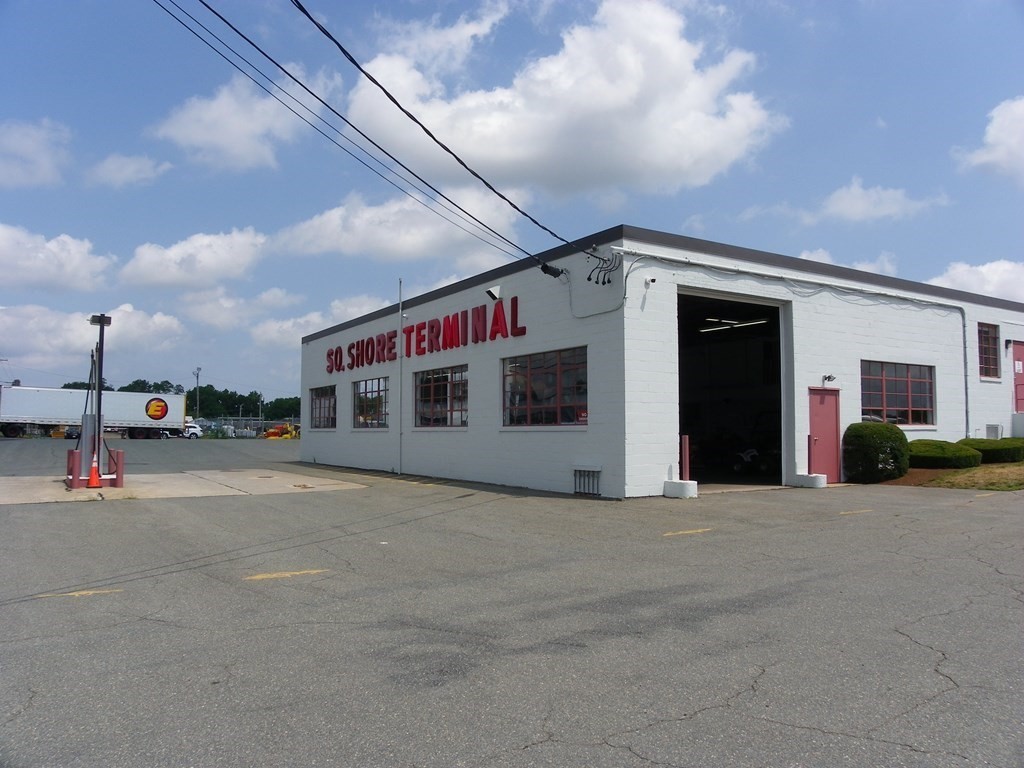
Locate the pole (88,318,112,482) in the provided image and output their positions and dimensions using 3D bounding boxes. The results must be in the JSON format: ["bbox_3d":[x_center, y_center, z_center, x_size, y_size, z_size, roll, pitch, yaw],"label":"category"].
[{"bbox_3d":[-9.250,0.350,17.235,0.450,3.787,0.520,2,-4,-32],"label":"pole"}]

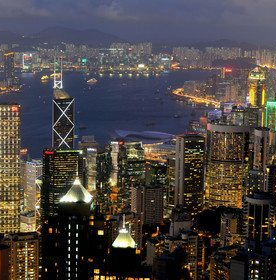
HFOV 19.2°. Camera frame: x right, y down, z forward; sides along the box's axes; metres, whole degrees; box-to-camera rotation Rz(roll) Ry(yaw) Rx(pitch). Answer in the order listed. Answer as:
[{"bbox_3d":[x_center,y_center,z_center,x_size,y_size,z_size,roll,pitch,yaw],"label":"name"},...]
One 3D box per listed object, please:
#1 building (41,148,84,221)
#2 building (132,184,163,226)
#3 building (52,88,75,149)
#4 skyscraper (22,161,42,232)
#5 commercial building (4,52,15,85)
[{"bbox_3d":[-127.570,118.850,1388.790,54.000,206.000,45.000,-2,8,-20],"label":"building"},{"bbox_3d":[9.910,84.590,1010.860,37.000,55.000,23.000,1,8,-2],"label":"building"},{"bbox_3d":[-155.910,56.850,1514.330,52.000,305.000,52.000,8,10,42],"label":"building"},{"bbox_3d":[-211.290,117.550,1689.290,40.000,146.000,40.000,-6,11,-43],"label":"skyscraper"},{"bbox_3d":[-842.320,-454.750,5353.200,64.000,230.000,42.000,0,8,-9],"label":"commercial building"}]

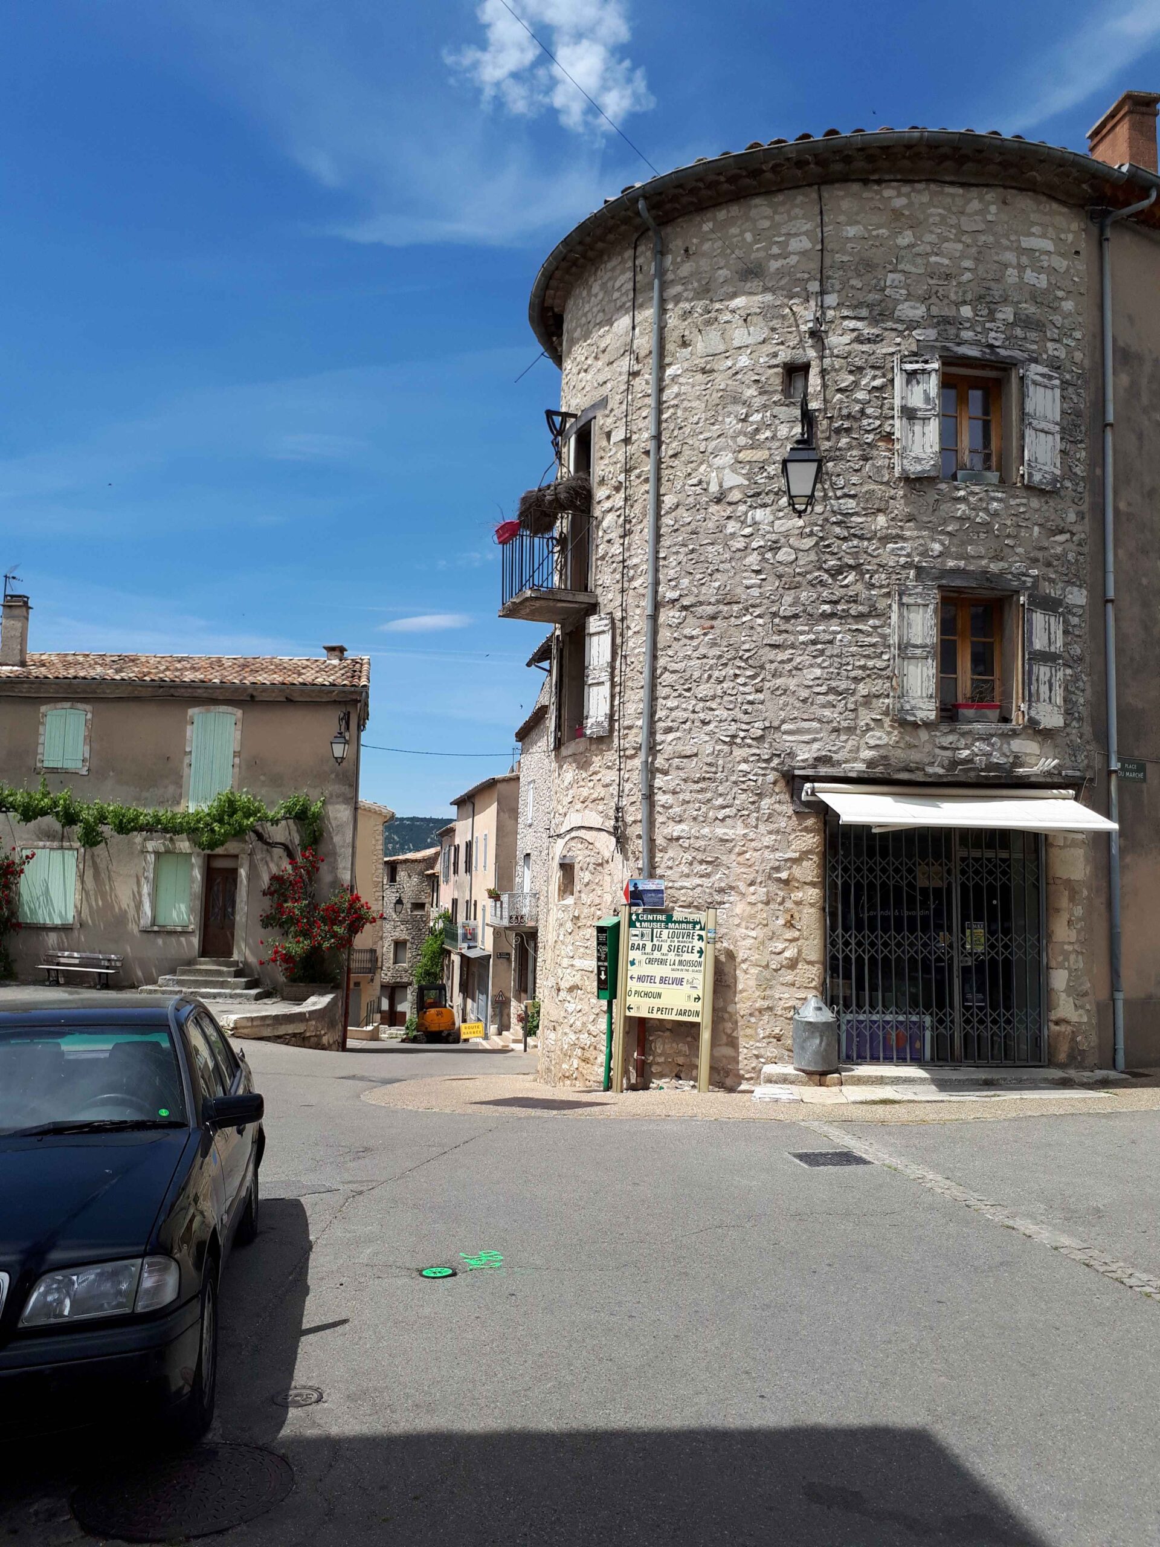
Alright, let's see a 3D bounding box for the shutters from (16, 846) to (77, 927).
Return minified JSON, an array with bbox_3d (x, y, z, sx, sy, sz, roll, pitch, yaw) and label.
[{"bbox_3d":[-11.919,2.539,27.061,1.223,1.687,0.080,1,-5,-1],"label":"shutters"}]

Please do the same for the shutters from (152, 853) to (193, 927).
[{"bbox_3d":[-9.186,2.632,27.255,0.759,1.658,0.060,1,-5,-1],"label":"shutters"}]

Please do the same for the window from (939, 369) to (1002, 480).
[{"bbox_3d":[4.336,-3.890,13.698,0.960,1.260,0.100,2,-5,-9],"label":"window"}]

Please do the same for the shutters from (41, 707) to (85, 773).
[{"bbox_3d":[-11.658,-0.781,27.316,0.875,1.323,0.060,1,-5,-1],"label":"shutters"}]

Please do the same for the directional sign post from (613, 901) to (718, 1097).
[{"bbox_3d":[0.843,2.248,12.016,0.990,1.839,0.100,-1,-6,24],"label":"directional sign post"}]

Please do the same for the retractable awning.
[{"bbox_3d":[3.714,0.343,11.723,2.750,0.477,0.950,2,-6,-5],"label":"retractable awning"}]

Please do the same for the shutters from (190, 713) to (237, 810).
[{"bbox_3d":[-8.331,-0.223,27.330,0.959,2.338,0.060,1,-5,-1],"label":"shutters"}]

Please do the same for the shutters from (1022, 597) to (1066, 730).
[{"bbox_3d":[5.220,-1.257,13.444,0.523,1.456,0.050,3,-6,-24],"label":"shutters"}]

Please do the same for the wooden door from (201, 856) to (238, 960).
[{"bbox_3d":[-8.043,2.987,26.969,0.755,2.296,0.120,1,-6,2],"label":"wooden door"}]

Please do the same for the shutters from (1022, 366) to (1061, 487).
[{"bbox_3d":[5.275,-3.921,13.674,0.486,1.398,0.050,3,-6,-20],"label":"shutters"}]

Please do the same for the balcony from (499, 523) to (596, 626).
[{"bbox_3d":[-0.377,-2.403,14.388,0.800,1.100,1.280,3,-6,-19],"label":"balcony"}]

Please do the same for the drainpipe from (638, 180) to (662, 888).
[{"bbox_3d":[0.663,-1.598,12.898,0.110,9.500,0.330,-4,-8,44],"label":"drainpipe"}]

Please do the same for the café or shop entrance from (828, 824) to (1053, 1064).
[{"bbox_3d":[3.544,1.646,12.070,2.255,2.473,0.250,2,-6,-4],"label":"café or shop entrance"}]

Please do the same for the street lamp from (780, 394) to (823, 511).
[{"bbox_3d":[2.199,-3.090,11.911,0.380,1.170,0.700,0,-6,17],"label":"street lamp"}]

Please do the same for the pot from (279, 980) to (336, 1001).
[{"bbox_3d":[-5.919,4.775,26.265,1.100,0.380,0.480,1,-5,-2],"label":"pot"}]

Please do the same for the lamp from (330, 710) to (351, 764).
[{"bbox_3d":[-5.232,-0.769,26.767,0.380,1.200,0.780,1,-6,2],"label":"lamp"}]

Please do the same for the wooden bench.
[{"bbox_3d":[-10.974,4.339,26.497,1.740,0.690,0.560,4,-5,-1],"label":"wooden bench"}]

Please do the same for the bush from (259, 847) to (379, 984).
[{"bbox_3d":[-5.671,3.104,26.260,2.500,2.950,1.100,1,-6,2],"label":"bush"}]

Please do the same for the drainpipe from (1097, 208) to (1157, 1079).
[{"bbox_3d":[6.402,-1.720,13.873,0.140,10.200,0.660,4,-6,-30],"label":"drainpipe"}]

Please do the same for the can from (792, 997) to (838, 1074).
[{"bbox_3d":[2.237,2.450,11.422,0.457,0.681,0.437,1,-6,0],"label":"can"}]

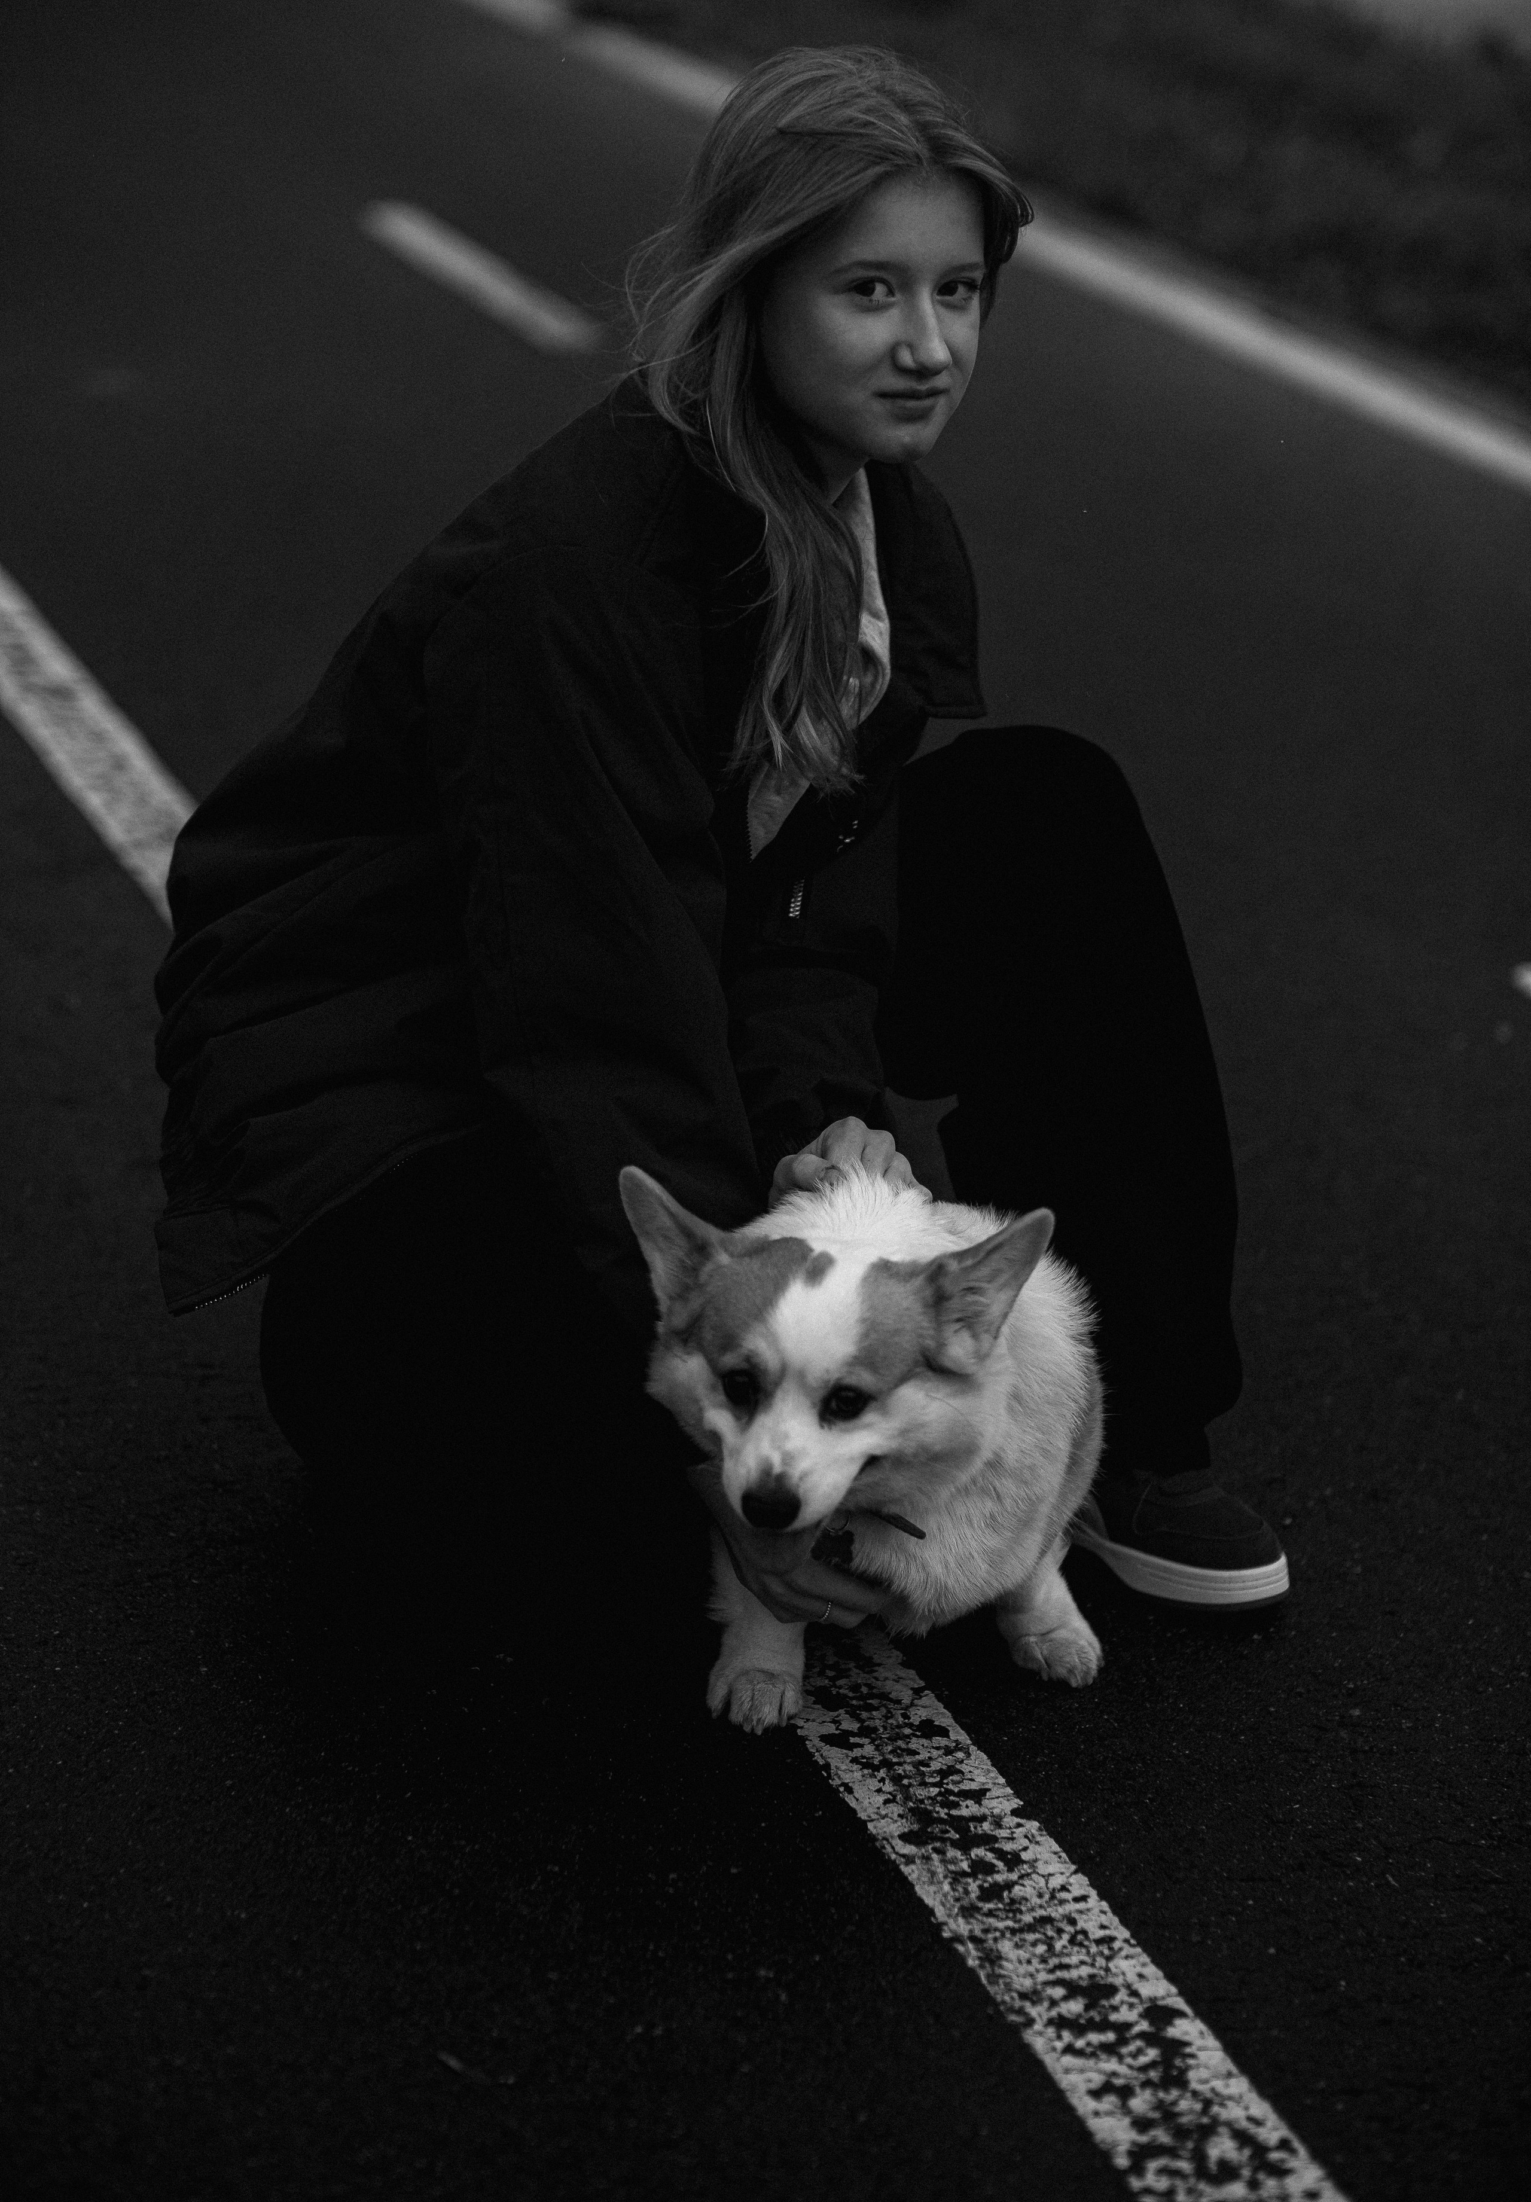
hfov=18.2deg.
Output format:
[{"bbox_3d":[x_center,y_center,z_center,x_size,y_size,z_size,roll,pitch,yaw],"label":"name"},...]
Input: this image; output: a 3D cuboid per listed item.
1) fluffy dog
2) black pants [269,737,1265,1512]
[{"bbox_3d":[0.062,0.156,2.877,0.260,0.345,0.480,2,21,6],"label":"fluffy dog"},{"bbox_3d":[-0.055,-0.003,3.020,0.590,0.530,0.470,20,29,41],"label":"black pants"}]

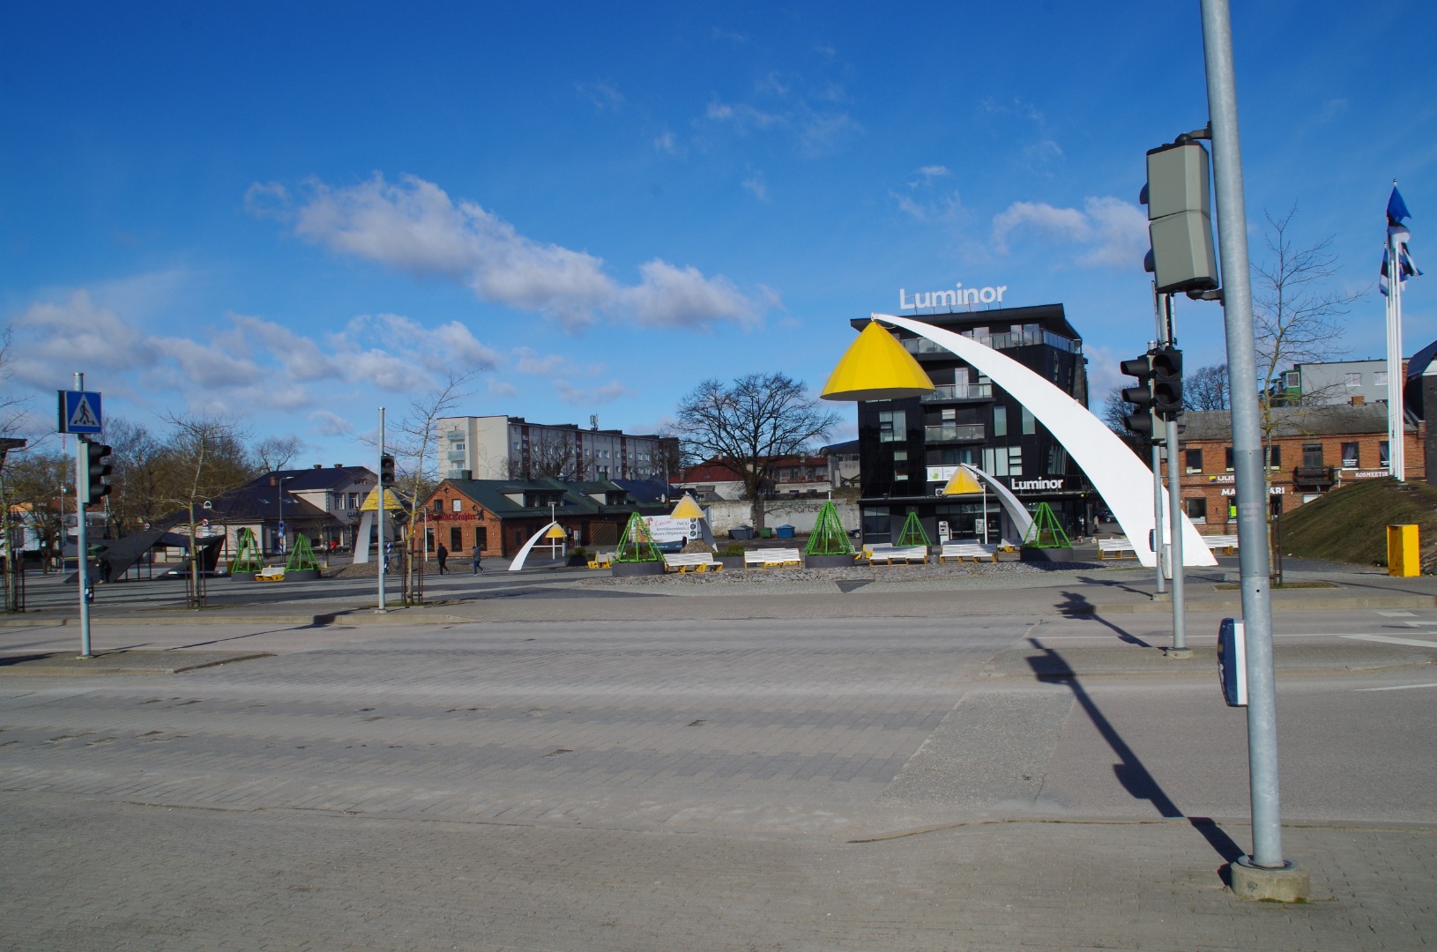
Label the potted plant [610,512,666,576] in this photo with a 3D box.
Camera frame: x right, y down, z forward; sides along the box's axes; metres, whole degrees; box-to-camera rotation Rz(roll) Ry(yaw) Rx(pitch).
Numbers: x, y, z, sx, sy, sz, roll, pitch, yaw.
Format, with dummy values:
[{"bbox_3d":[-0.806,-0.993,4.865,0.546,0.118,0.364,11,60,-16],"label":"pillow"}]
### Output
[{"bbox_3d":[-3.000,2.539,40.200,2.000,2.350,2.000,-2,-1,0],"label":"potted plant"}]

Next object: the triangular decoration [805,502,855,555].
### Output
[{"bbox_3d":[5.269,2.476,51.000,2.250,2.600,2.250,-2,-1,0],"label":"triangular decoration"}]

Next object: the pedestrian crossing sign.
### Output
[{"bbox_3d":[-9.673,-0.961,16.300,0.170,0.630,0.630,-2,-1,16],"label":"pedestrian crossing sign"}]

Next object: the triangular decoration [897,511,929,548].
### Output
[{"bbox_3d":[12.856,3.521,71.000,2.200,2.400,2.200,-2,-1,0],"label":"triangular decoration"}]

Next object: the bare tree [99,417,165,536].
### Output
[{"bbox_3d":[-52.359,0.752,96.000,6.000,11.800,6.000,-2,0,-30],"label":"bare tree"}]

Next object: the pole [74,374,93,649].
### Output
[{"bbox_3d":[-9.983,0.600,16.900,0.140,4.450,0.140,-2,-1,0],"label":"pole"}]

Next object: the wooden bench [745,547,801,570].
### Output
[{"bbox_3d":[2.148,3.244,42.000,2.150,0.850,0.750,-2,-1,-2],"label":"wooden bench"}]

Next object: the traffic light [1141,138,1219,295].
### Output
[{"bbox_3d":[2.160,-1.213,5.040,0.270,0.630,0.270,-2,-1,-2],"label":"traffic light"}]

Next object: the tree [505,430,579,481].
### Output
[{"bbox_3d":[-19.926,0.955,122.000,8.200,12.000,8.200,-2,-1,0],"label":"tree"}]

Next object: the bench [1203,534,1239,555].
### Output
[{"bbox_3d":[19.986,2.737,42.500,2.350,0.790,0.750,-2,0,3],"label":"bench"}]

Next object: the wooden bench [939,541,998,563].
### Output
[{"bbox_3d":[10.312,3.181,44.300,2.350,0.790,0.750,-2,0,16],"label":"wooden bench"}]

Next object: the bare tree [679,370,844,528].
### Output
[{"bbox_3d":[3.745,-2.225,104.000,15.200,15.000,14.500,-2,-1,0],"label":"bare tree"}]

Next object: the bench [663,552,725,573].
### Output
[{"bbox_3d":[-0.961,3.309,40.900,2.150,0.800,0.750,-1,-1,-24],"label":"bench"}]

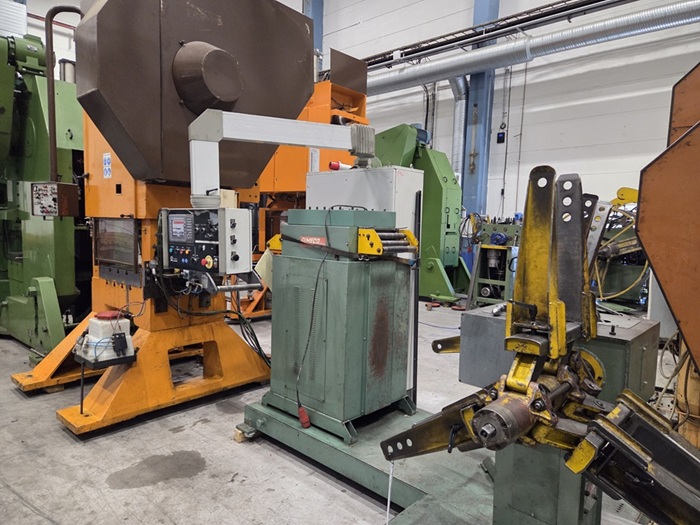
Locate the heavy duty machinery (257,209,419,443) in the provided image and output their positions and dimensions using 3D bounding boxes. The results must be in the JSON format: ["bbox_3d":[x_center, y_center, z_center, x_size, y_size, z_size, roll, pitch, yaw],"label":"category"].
[{"bbox_3d":[-0.080,0.354,3.429,0.970,1.470,0.680,7,8,42],"label":"heavy duty machinery"}]

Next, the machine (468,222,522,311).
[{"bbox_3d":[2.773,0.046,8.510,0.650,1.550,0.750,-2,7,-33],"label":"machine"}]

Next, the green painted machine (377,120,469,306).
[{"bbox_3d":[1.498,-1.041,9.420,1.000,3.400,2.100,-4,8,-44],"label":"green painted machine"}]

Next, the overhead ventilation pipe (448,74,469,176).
[{"bbox_3d":[2.532,-3.173,10.854,0.380,2.220,0.270,-4,8,-44],"label":"overhead ventilation pipe"}]

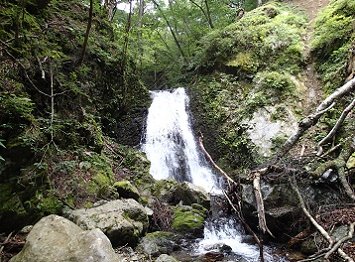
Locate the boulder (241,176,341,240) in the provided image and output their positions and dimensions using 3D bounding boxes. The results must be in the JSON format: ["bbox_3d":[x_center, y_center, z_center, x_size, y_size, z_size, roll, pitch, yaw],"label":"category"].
[{"bbox_3d":[2.154,1.433,4.800,1.900,1.150,1.250,0,-3,0],"label":"boulder"}]

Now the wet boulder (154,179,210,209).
[{"bbox_3d":[0.109,1.366,5.600,1.200,0.650,0.850,0,-3,0],"label":"wet boulder"}]

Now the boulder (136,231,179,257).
[{"bbox_3d":[-0.293,1.646,3.750,0.600,0.360,0.500,0,-3,0],"label":"boulder"}]

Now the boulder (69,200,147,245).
[{"bbox_3d":[-1.174,1.535,4.300,1.350,0.720,0.950,1,-4,-12],"label":"boulder"}]

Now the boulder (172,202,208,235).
[{"bbox_3d":[0.233,1.588,4.600,0.650,0.520,0.600,0,-3,0],"label":"boulder"}]

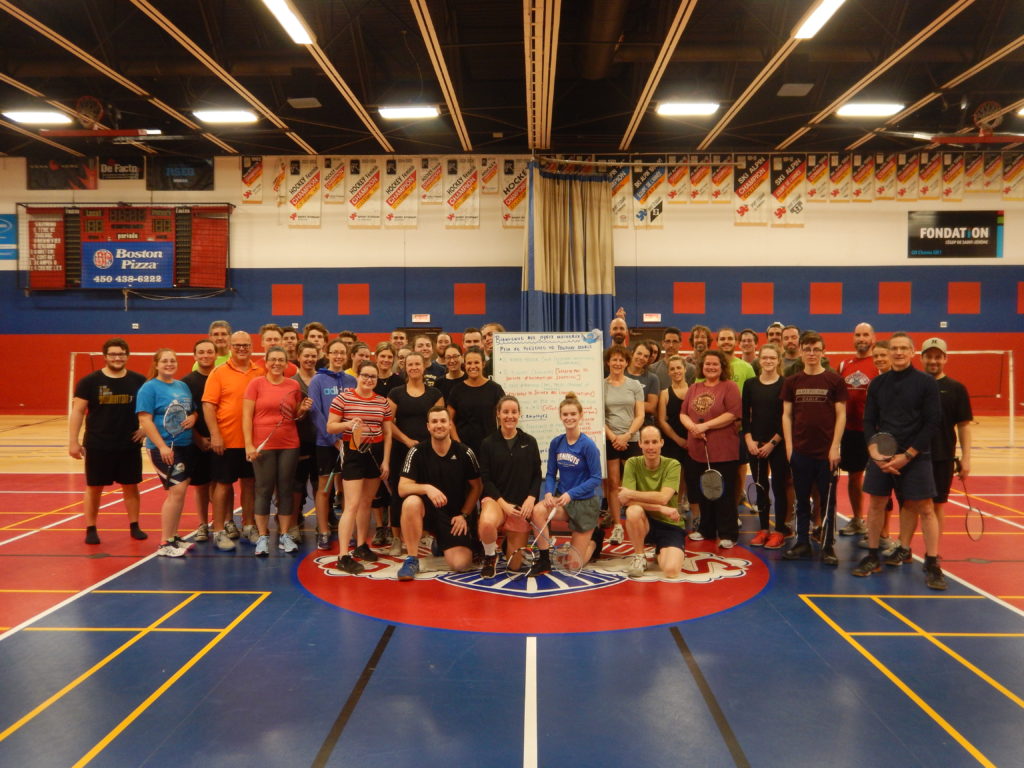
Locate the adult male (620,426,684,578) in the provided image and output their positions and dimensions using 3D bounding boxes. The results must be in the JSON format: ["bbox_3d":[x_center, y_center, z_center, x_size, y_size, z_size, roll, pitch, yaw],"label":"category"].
[{"bbox_3d":[1.011,0.828,6.289,0.490,1.044,0.660,1,2,13],"label":"adult male"}]

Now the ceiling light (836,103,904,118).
[{"bbox_3d":[7.345,-5.644,17.576,1.200,0.100,0.600,0,2,1],"label":"ceiling light"}]

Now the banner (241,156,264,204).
[{"bbox_3d":[-6.332,-4.968,20.918,0.520,1.156,0.050,0,2,1],"label":"banner"}]

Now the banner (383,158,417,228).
[{"bbox_3d":[-2.625,-4.500,20.244,0.783,1.677,0.040,0,2,1],"label":"banner"}]

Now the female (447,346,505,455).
[{"bbox_3d":[-0.294,0.508,6.969,0.470,1.630,0.300,0,2,-1],"label":"female"}]

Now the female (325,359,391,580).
[{"bbox_3d":[-1.154,0.588,6.535,0.520,1.525,0.420,-1,2,-21],"label":"female"}]

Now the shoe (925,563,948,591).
[{"bbox_3d":[2.920,1.310,5.900,0.115,0.125,0.300,1,2,21],"label":"shoe"}]

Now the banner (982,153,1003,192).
[{"bbox_3d":[11.493,-5.051,20.520,0.425,0.949,0.050,0,2,1],"label":"banner"}]

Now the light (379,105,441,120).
[{"bbox_3d":[-2.056,-5.455,17.204,1.220,0.110,0.550,0,2,1],"label":"light"}]

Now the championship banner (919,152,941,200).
[{"bbox_3d":[9.980,-4.963,20.478,0.534,1.142,0.040,0,2,1],"label":"championship banner"}]

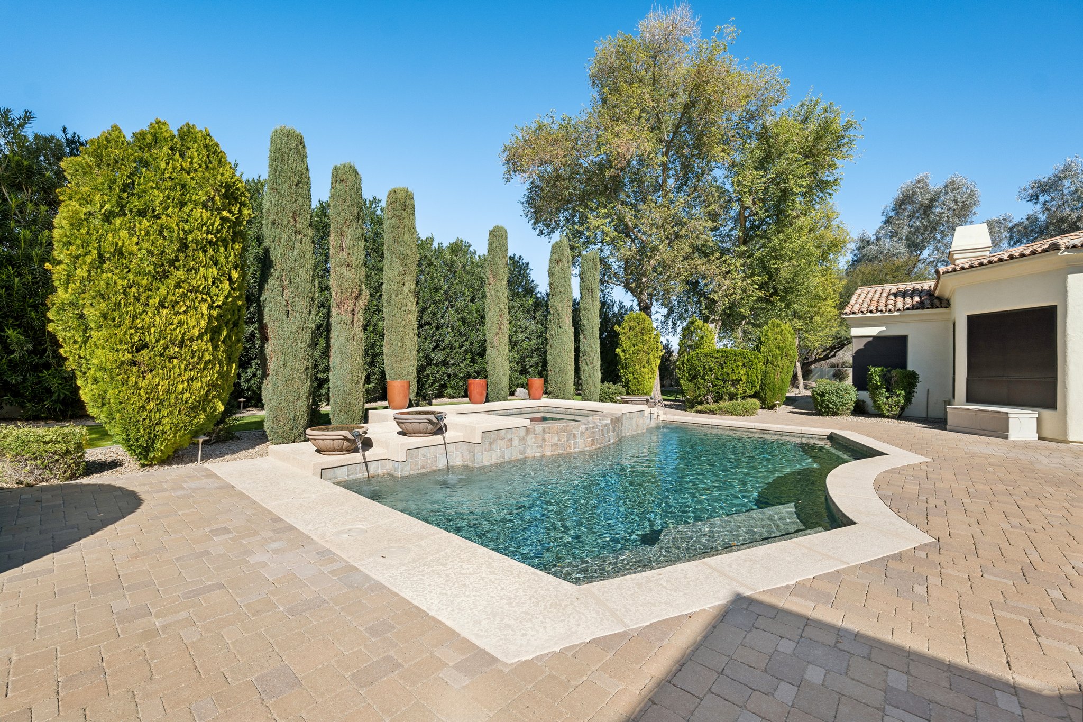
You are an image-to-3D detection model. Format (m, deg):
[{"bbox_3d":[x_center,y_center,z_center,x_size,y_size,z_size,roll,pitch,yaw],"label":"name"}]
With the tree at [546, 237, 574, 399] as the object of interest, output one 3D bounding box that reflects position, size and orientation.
[{"bbox_3d":[0.606,-1.128,13.287,0.843,5.500,0.843,1,-1,3],"label":"tree"}]

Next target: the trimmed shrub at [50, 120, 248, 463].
[{"bbox_3d":[-5.760,-1.000,6.350,2.150,5.000,2.100,0,-1,-42],"label":"trimmed shrub"}]

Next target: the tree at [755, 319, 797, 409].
[{"bbox_3d":[8.060,0.107,14.450,1.300,3.000,1.300,0,0,0],"label":"tree"}]

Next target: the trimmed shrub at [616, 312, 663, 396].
[{"bbox_3d":[3.030,0.040,13.000,1.400,3.100,1.400,0,0,0],"label":"trimmed shrub"}]

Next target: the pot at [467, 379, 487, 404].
[{"bbox_3d":[-1.680,0.790,10.940,0.480,0.610,0.480,0,0,0],"label":"pot"}]

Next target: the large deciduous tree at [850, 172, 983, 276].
[{"bbox_3d":[24.143,-4.911,27.110,7.600,14.274,7.400,0,-1,42],"label":"large deciduous tree"}]

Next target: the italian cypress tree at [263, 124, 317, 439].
[{"bbox_3d":[-4.368,-1.319,7.343,0.857,5.510,0.857,1,-1,-31],"label":"italian cypress tree"}]

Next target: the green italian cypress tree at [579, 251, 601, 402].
[{"bbox_3d":[1.850,-1.270,16.000,0.820,5.820,0.820,0,0,0],"label":"green italian cypress tree"}]

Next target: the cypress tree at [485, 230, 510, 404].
[{"bbox_3d":[-1.266,-1.191,12.335,0.721,5.535,0.721,1,-1,-6],"label":"cypress tree"}]

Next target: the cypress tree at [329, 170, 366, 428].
[{"bbox_3d":[-3.984,-1.304,8.731,0.734,5.545,0.734,1,-1,-25],"label":"cypress tree"}]

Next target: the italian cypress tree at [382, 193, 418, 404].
[{"bbox_3d":[-3.480,-1.370,10.400,0.820,5.830,0.820,0,0,0],"label":"italian cypress tree"}]

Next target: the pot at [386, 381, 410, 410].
[{"bbox_3d":[-3.037,0.725,8.897,0.469,0.585,0.469,1,-1,-19],"label":"pot"}]

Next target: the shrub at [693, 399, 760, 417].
[{"bbox_3d":[5.838,1.435,13.375,1.877,0.490,1.292,0,-1,40],"label":"shrub"}]

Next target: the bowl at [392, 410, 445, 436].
[{"bbox_3d":[-1.898,0.982,6.497,0.816,0.340,0.796,1,-1,0],"label":"bowl"}]

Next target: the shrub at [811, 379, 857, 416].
[{"bbox_3d":[9.214,1.150,13.313,1.224,1.115,1.224,0,-1,35],"label":"shrub"}]

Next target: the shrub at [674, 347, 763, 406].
[{"bbox_3d":[6.050,0.590,14.300,2.700,2.040,2.000,0,0,23],"label":"shrub"}]

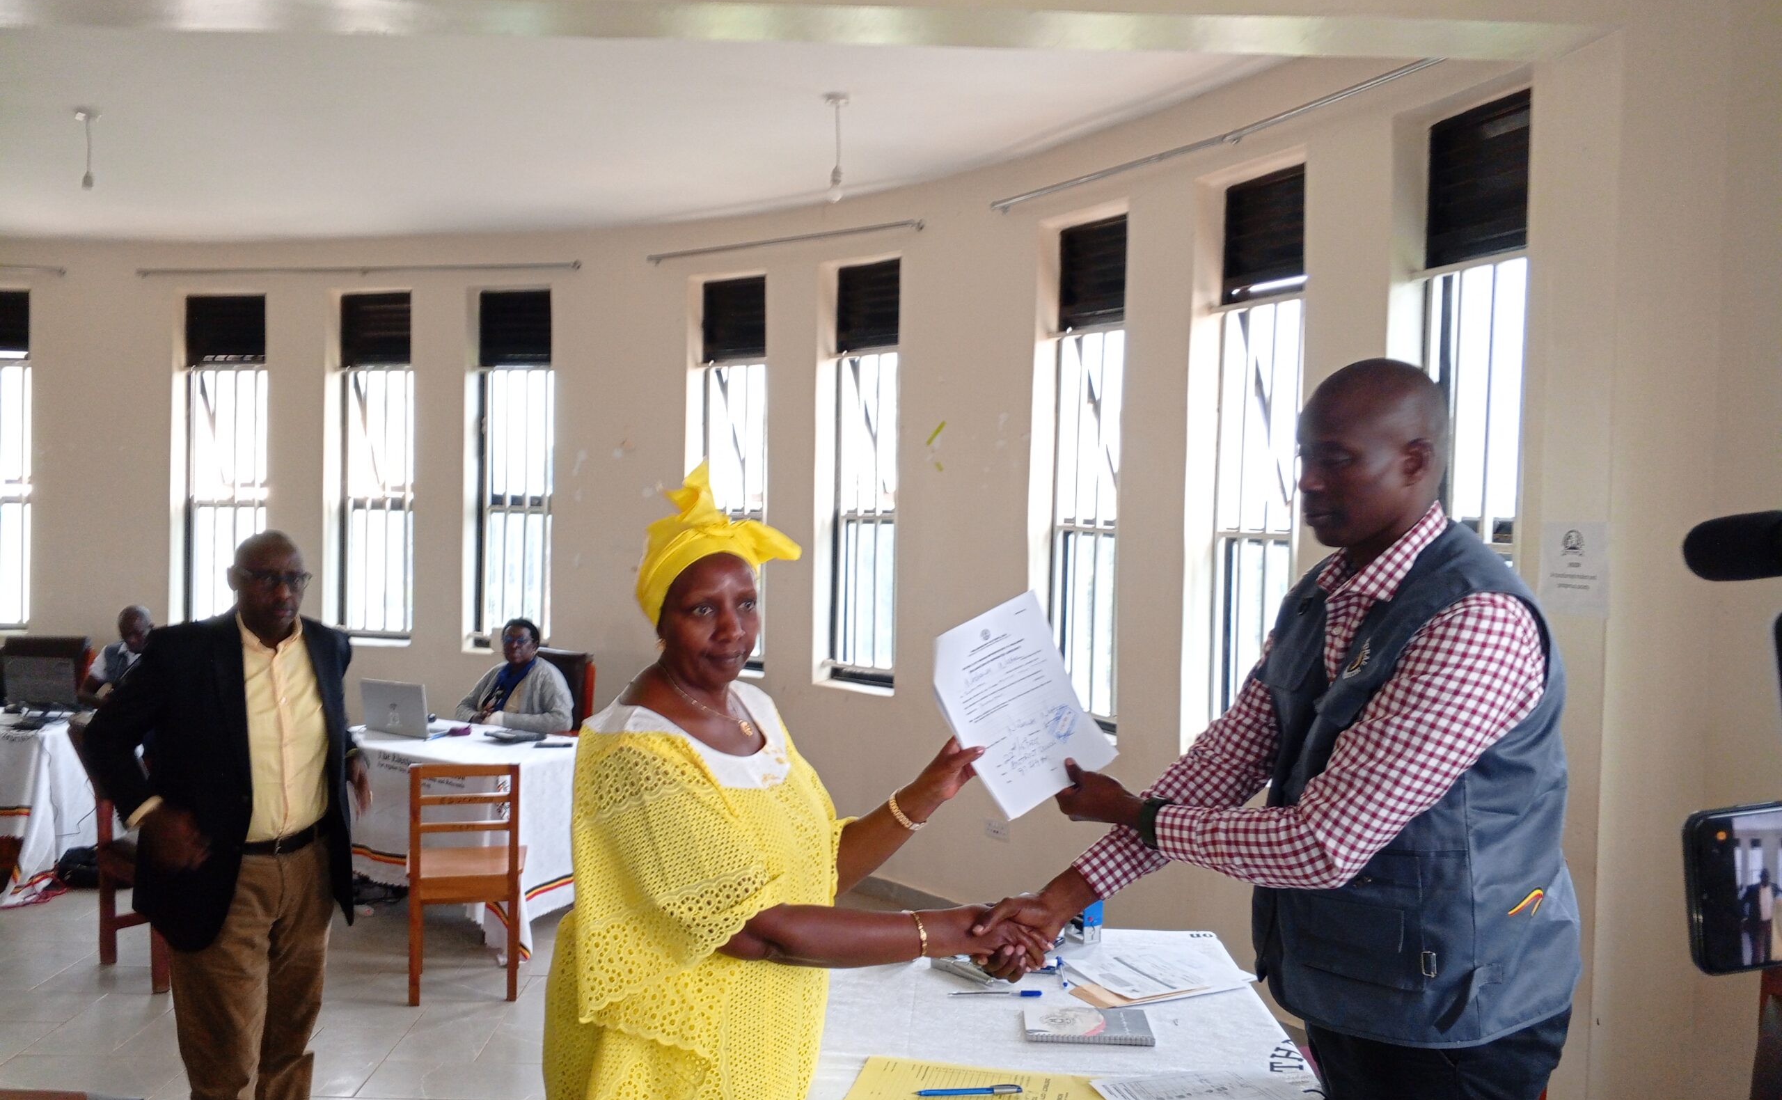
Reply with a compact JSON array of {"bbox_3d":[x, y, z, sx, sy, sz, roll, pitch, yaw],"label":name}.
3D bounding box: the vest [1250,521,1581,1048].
[{"bbox_3d":[0.700,0.293,1.890,0.380,0.670,0.470,1,1,-5],"label":"vest"}]

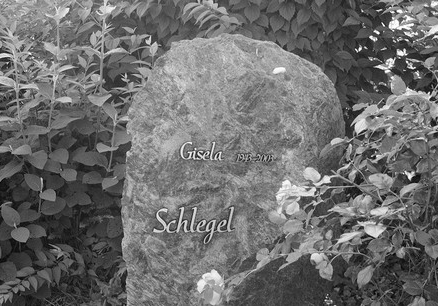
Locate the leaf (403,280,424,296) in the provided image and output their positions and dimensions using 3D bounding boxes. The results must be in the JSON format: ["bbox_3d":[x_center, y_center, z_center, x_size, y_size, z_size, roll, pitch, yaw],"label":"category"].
[{"bbox_3d":[0.500,0.348,2.200,0.055,0.043,0.012,-6,-31,3],"label":"leaf"}]

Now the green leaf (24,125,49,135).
[{"bbox_3d":[-0.559,-0.072,2.620,0.080,0.014,0.042,-9,29,-22],"label":"green leaf"}]

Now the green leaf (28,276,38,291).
[{"bbox_3d":[-0.522,0.367,2.400,0.022,0.049,0.008,-21,-20,-28],"label":"green leaf"}]

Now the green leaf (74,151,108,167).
[{"bbox_3d":[-0.376,0.016,2.500,0.105,0.021,0.060,12,46,12],"label":"green leaf"}]

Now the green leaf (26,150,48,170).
[{"bbox_3d":[-0.553,0.023,2.600,0.058,0.015,0.070,-32,68,-22],"label":"green leaf"}]

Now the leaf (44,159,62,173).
[{"bbox_3d":[-0.510,0.035,2.620,0.060,0.058,0.015,-2,-30,-8],"label":"leaf"}]

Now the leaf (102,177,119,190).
[{"bbox_3d":[-0.311,0.087,2.450,0.051,0.011,0.054,28,58,28],"label":"leaf"}]

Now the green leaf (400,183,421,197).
[{"bbox_3d":[0.515,0.098,2.300,0.070,0.014,0.020,-31,45,-6],"label":"green leaf"}]

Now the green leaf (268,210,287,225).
[{"bbox_3d":[0.161,0.177,2.350,0.054,0.018,0.047,7,55,19],"label":"green leaf"}]

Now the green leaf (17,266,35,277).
[{"bbox_3d":[-0.529,0.326,2.350,0.050,0.010,0.030,-17,48,-17],"label":"green leaf"}]

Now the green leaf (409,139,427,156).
[{"bbox_3d":[0.548,-0.014,2.350,0.046,0.048,0.015,5,-24,2],"label":"green leaf"}]

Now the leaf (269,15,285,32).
[{"bbox_3d":[0.209,-0.462,3.050,0.058,0.069,0.015,5,-23,2],"label":"leaf"}]

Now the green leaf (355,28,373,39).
[{"bbox_3d":[0.544,-0.447,3.200,0.065,0.014,0.049,-30,64,-16],"label":"green leaf"}]

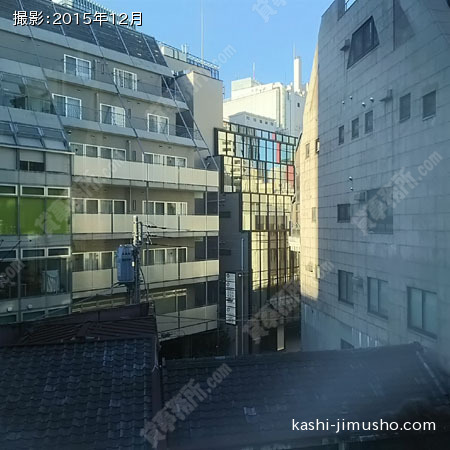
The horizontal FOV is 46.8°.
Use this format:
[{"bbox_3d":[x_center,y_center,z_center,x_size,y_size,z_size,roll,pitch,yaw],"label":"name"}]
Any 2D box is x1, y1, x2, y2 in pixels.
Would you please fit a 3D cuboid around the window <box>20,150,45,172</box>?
[{"bbox_3d":[-9.020,-2.980,24.400,0.150,1.050,1.200,0,1,40],"label":"window"}]

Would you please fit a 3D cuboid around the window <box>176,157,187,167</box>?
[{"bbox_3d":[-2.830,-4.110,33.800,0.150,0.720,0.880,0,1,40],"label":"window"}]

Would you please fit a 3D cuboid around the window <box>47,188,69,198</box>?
[{"bbox_3d":[-8.167,-1.583,25.487,0.120,0.490,1.265,1,1,42],"label":"window"}]

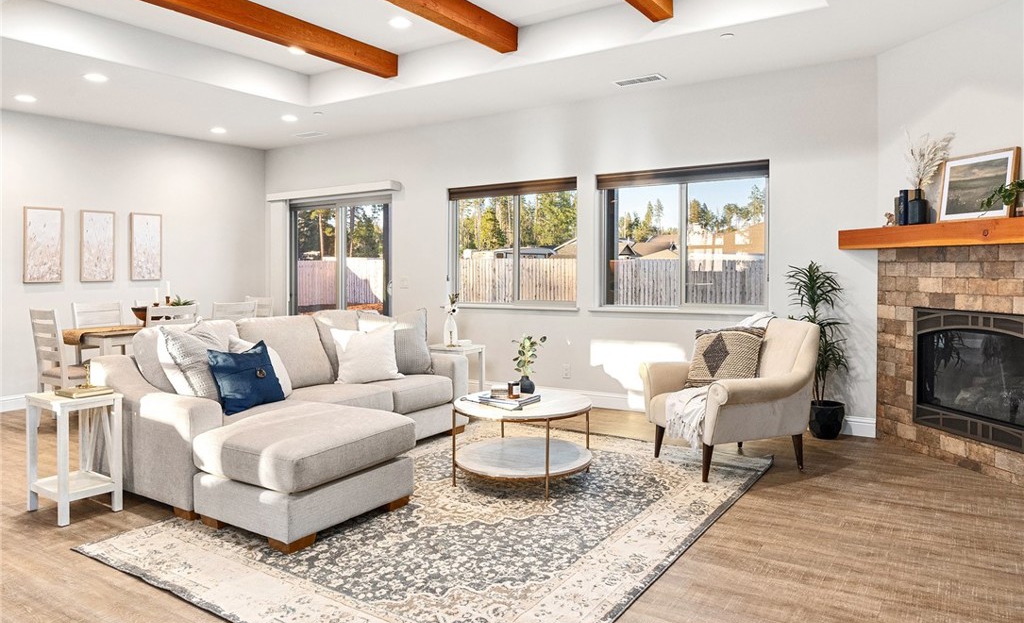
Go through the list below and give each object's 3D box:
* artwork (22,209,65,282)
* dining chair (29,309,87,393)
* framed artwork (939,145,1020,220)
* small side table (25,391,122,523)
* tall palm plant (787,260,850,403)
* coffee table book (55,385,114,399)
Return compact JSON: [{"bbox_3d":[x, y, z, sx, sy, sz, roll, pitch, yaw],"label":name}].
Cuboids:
[{"bbox_3d":[-4.395,-0.618,6.410,0.038,0.703,0.315,2,5,33],"label":"artwork"},{"bbox_3d":[-3.413,0.451,5.430,0.470,0.975,0.560,1,3,33],"label":"dining chair"},{"bbox_3d":[2.740,-0.725,4.025,0.041,0.401,0.488,5,3,-12],"label":"framed artwork"},{"bbox_3d":[-2.327,0.750,3.635,0.420,0.616,0.305,1,3,33],"label":"small side table"},{"bbox_3d":[2.275,0.140,5.050,0.430,1.040,0.420,2,3,32],"label":"tall palm plant"},{"bbox_3d":[-2.278,0.432,3.632,0.215,0.022,0.190,1,3,33],"label":"coffee table book"}]

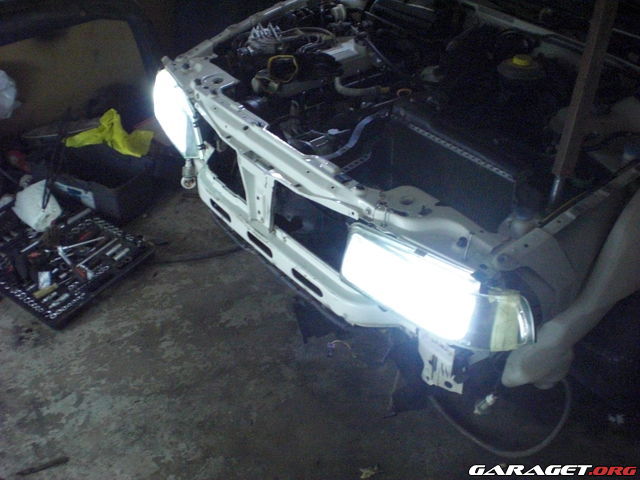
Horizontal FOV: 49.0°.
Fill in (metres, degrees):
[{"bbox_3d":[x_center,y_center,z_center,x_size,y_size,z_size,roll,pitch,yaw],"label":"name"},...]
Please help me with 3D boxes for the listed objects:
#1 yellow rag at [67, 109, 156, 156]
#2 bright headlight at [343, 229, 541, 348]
[{"bbox_3d":[-0.866,-0.438,2.891,0.330,0.130,0.180,8,37,7],"label":"yellow rag"},{"bbox_3d":[0.276,0.089,1.607,0.460,0.155,0.170,26,43,28],"label":"bright headlight"}]

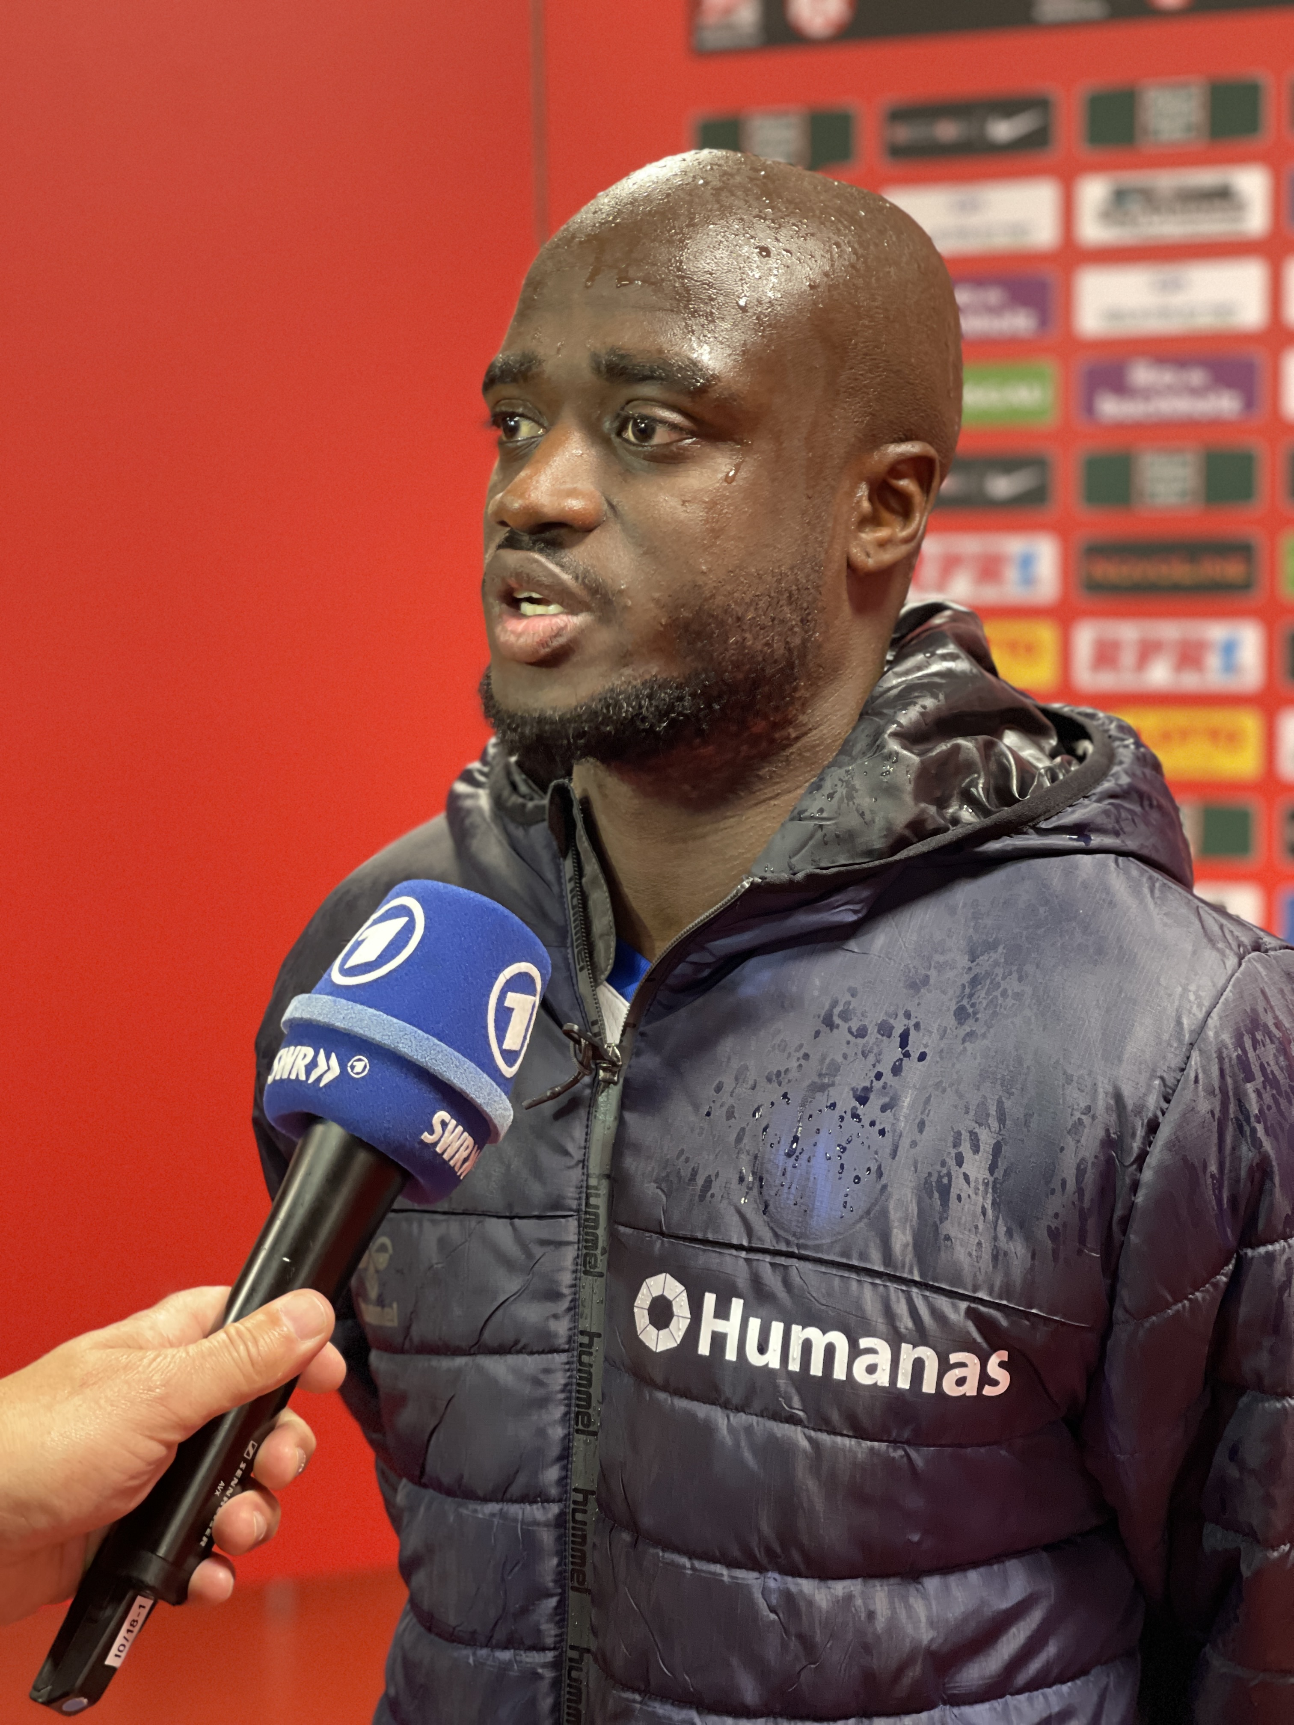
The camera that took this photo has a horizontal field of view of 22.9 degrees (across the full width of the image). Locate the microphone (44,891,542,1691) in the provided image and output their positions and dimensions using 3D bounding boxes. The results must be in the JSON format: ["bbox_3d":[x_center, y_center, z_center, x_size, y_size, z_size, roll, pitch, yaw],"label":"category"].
[{"bbox_3d":[-0.127,0.148,1.101,0.088,0.305,0.088,27,-20,-2],"label":"microphone"}]

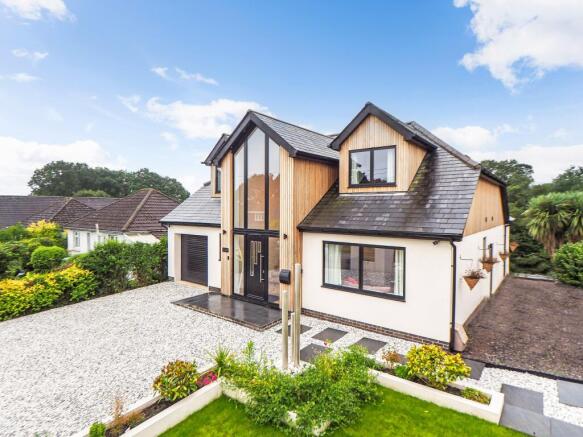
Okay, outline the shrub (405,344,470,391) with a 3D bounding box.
[{"bbox_3d":[2.505,2.539,5.200,1.050,0.660,0.850,2,2,38],"label":"shrub"}]

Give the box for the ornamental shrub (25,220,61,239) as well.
[{"bbox_3d":[-12.273,0.594,15.000,1.500,1.100,1.400,-1,2,-39],"label":"ornamental shrub"}]

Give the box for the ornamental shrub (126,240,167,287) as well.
[{"bbox_3d":[-6.171,1.851,12.900,1.300,1.700,1.400,1,2,30],"label":"ornamental shrub"}]

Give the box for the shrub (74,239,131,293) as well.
[{"bbox_3d":[-7.272,1.780,11.600,1.600,1.750,1.600,1,2,30],"label":"shrub"}]

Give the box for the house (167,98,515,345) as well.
[{"bbox_3d":[1.950,-0.500,13.600,12.000,6.700,10.200,2,2,38],"label":"house"}]

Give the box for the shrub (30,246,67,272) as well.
[{"bbox_3d":[-10.102,1.663,12.600,1.300,1.150,1.300,-1,2,-39],"label":"shrub"}]

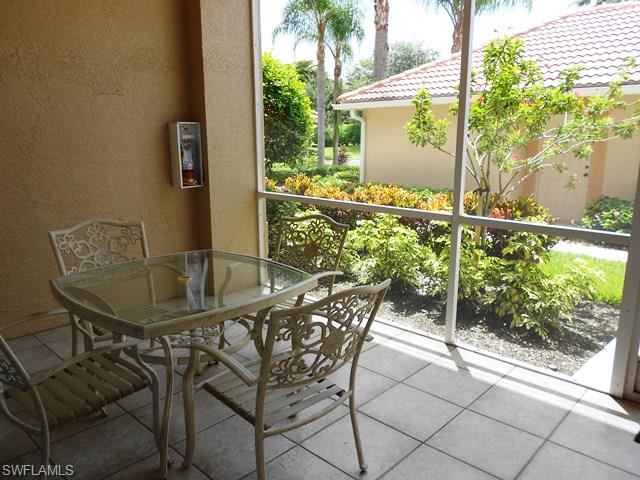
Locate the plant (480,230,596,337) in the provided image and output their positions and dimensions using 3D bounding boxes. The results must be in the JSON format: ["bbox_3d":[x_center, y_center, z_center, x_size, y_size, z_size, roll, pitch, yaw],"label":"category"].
[{"bbox_3d":[1.970,0.345,4.325,0.960,0.850,0.900,5,12,25],"label":"plant"}]

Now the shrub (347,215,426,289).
[{"bbox_3d":[0.793,0.144,5.346,0.870,0.850,0.830,2,11,8],"label":"shrub"}]

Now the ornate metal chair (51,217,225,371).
[{"bbox_3d":[-1.352,0.387,3.365,0.690,0.960,0.650,10,15,41],"label":"ornate metal chair"}]

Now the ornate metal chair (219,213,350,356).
[{"bbox_3d":[-0.243,0.356,3.537,0.650,0.960,0.690,8,14,35],"label":"ornate metal chair"}]

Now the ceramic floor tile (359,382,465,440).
[{"bbox_3d":[0.531,0.993,2.810,0.457,0.010,0.457,10,15,42],"label":"ceramic floor tile"}]

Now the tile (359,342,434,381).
[{"bbox_3d":[0.512,0.870,3.444,0.457,0.010,0.457,10,15,42],"label":"tile"}]

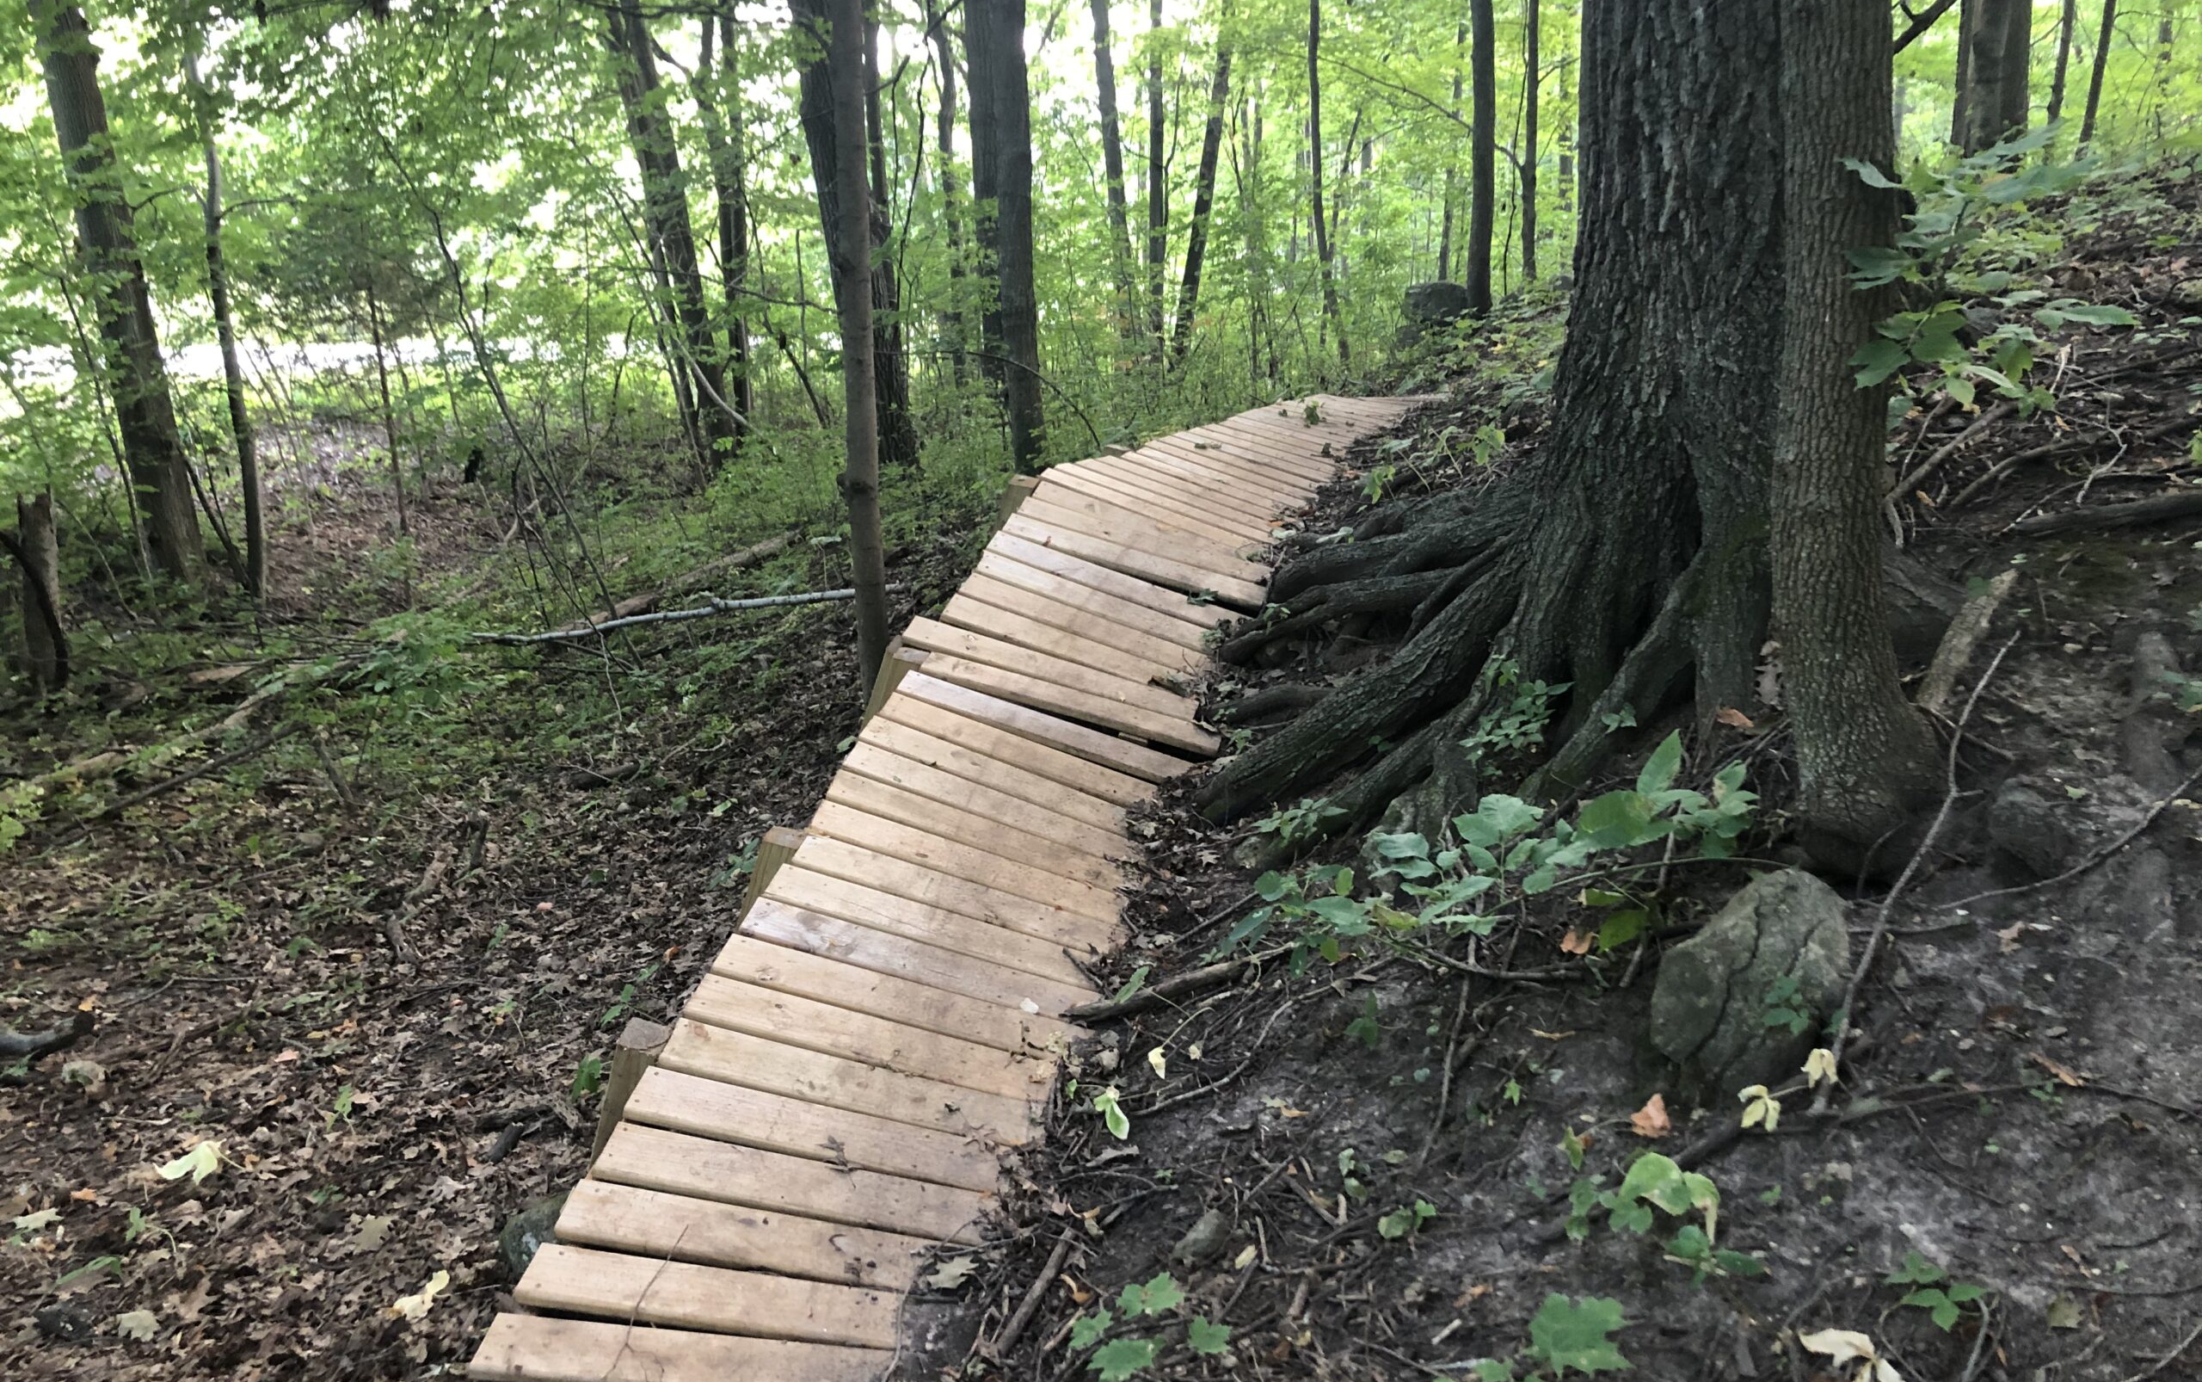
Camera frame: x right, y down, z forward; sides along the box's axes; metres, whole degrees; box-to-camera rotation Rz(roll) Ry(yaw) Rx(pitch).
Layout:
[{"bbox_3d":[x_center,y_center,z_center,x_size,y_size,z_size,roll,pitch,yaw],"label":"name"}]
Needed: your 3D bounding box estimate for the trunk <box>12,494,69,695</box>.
[{"bbox_3d":[-4.708,-0.438,7.907,0.210,0.875,0.210,-3,14,-31],"label":"trunk"}]

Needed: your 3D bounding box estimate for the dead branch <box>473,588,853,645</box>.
[{"bbox_3d":[-1.922,-0.354,7.947,2.143,0.100,0.120,-6,13,19],"label":"dead branch"}]

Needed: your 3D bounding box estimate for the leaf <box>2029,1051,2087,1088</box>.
[{"bbox_3d":[1.397,0.551,2.600,0.045,0.025,0.110,-4,16,-12],"label":"leaf"}]

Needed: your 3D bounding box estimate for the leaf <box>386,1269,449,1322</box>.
[{"bbox_3d":[-1.152,1.018,3.000,0.075,0.030,0.140,5,17,22],"label":"leaf"}]

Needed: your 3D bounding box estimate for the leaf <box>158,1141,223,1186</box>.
[{"bbox_3d":[-1.815,0.941,3.550,0.120,0.045,0.090,6,16,-2],"label":"leaf"}]

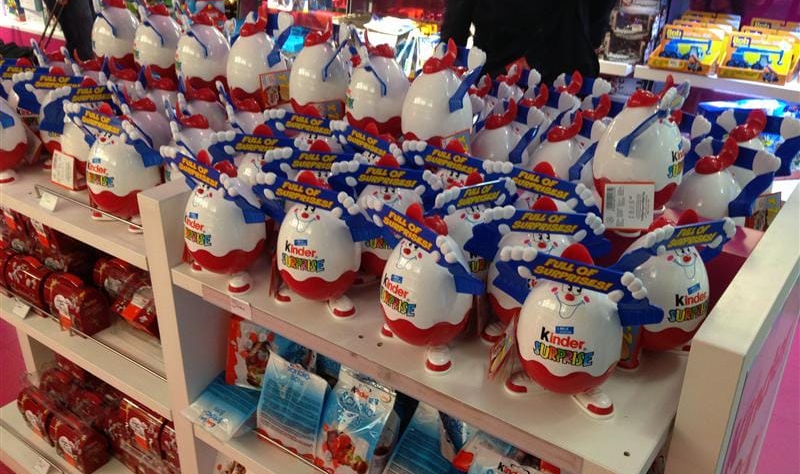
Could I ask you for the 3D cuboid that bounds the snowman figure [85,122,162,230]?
[{"bbox_3d":[-0.539,-0.140,1.468,0.203,0.229,0.151,16,30,28],"label":"snowman figure"}]

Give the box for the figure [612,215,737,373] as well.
[{"bbox_3d":[0.348,0.055,1.003,0.192,0.217,0.126,-7,27,-15],"label":"figure"}]

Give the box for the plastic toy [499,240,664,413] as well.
[{"bbox_3d":[0.207,0.096,0.918,0.192,0.217,0.126,13,29,23],"label":"plastic toy"}]

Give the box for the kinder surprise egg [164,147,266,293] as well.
[{"bbox_3d":[-0.302,-0.038,1.280,0.203,0.229,0.151,19,32,34],"label":"kinder surprise egg"}]

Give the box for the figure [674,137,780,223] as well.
[{"bbox_3d":[0.488,-0.041,1.200,0.126,0.217,0.192,-13,29,-25],"label":"figure"}]

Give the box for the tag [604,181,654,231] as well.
[{"bbox_3d":[0.325,-0.045,1.083,0.069,0.069,0.012,0,26,0],"label":"tag"}]

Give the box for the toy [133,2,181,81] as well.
[{"bbox_3d":[-0.589,-0.496,1.837,0.126,0.217,0.192,-9,28,-18],"label":"toy"}]

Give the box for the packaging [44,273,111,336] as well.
[{"bbox_3d":[-0.759,0.148,1.793,0.153,0.112,0.073,18,31,32],"label":"packaging"}]

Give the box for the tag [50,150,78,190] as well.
[{"bbox_3d":[-0.653,-0.130,1.474,0.068,0.072,0.012,18,31,32],"label":"tag"}]

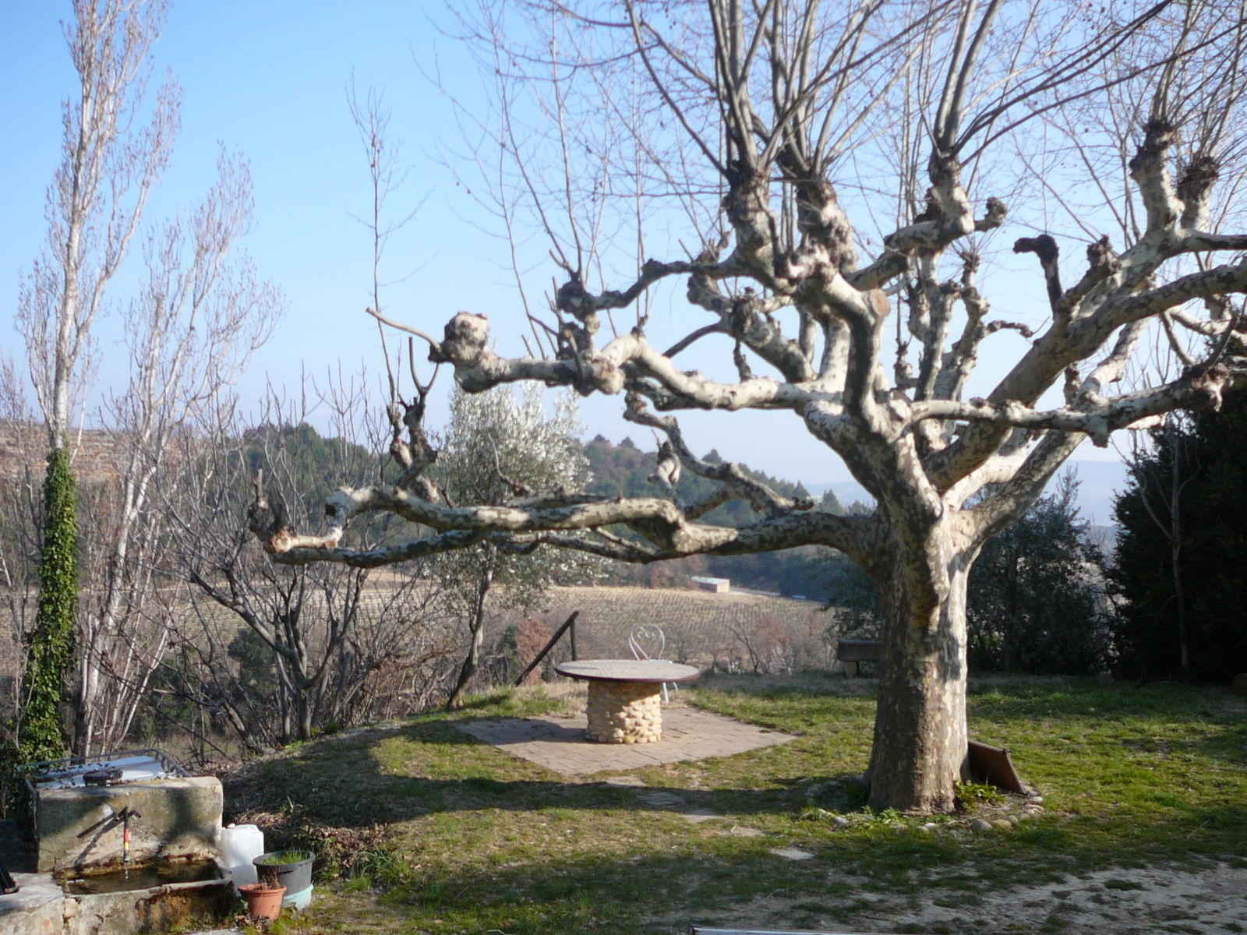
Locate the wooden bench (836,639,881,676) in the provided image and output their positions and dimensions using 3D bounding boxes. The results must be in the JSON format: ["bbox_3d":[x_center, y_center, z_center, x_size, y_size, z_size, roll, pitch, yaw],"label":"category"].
[{"bbox_3d":[4.079,2.930,19.300,1.500,0.580,0.500,0,-2,6],"label":"wooden bench"}]

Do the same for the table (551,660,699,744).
[{"bbox_3d":[0.036,2.492,13.300,1.540,0.730,1.540,0,-2,0],"label":"table"}]

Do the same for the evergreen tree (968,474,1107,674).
[{"bbox_3d":[6.275,1.635,19.500,2.400,3.150,2.300,0,-2,0],"label":"evergreen tree"}]

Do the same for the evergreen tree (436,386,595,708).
[{"bbox_3d":[-1.286,0.934,15.200,2.000,3.950,2.000,0,-2,0],"label":"evergreen tree"}]

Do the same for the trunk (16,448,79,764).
[{"bbox_3d":[-6.490,1.651,14.200,0.650,3.800,0.620,0,-2,0],"label":"trunk"}]

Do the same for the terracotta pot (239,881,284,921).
[{"bbox_3d":[-2.124,2.547,7.400,0.275,0.210,0.275,0,-2,0],"label":"terracotta pot"}]

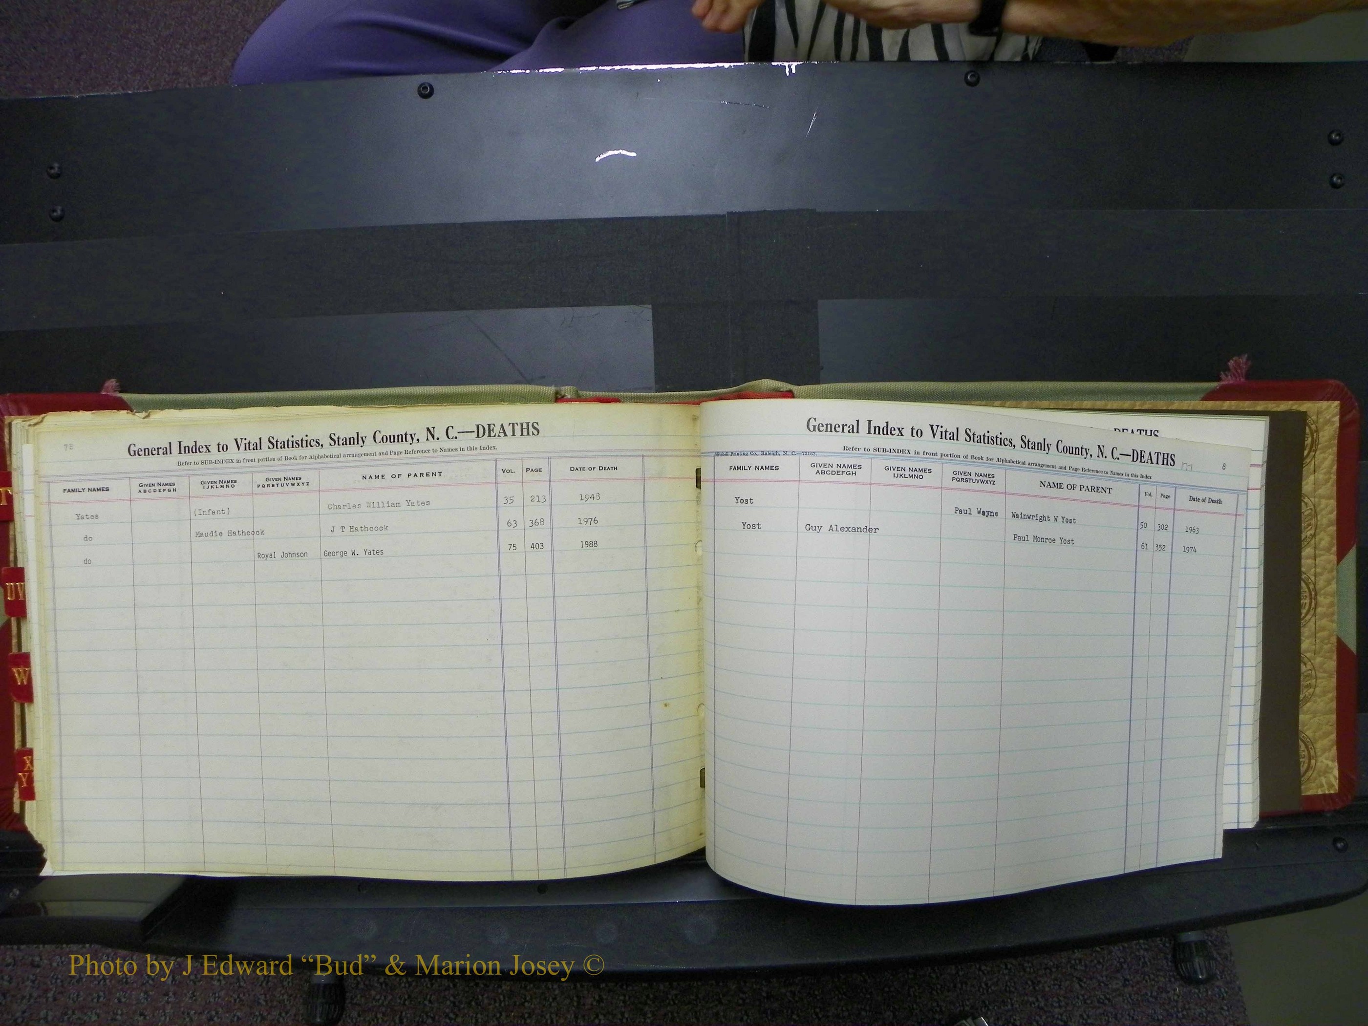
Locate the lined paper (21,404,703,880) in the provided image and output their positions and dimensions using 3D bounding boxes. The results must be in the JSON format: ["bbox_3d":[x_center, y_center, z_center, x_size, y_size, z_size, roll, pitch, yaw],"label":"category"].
[{"bbox_3d":[-0.161,0.064,0.508,0.341,0.041,0.228,-2,91,0],"label":"lined paper"}]

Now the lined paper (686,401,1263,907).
[{"bbox_3d":[0.163,0.070,0.500,0.306,0.048,0.232,1,92,-16],"label":"lined paper"}]

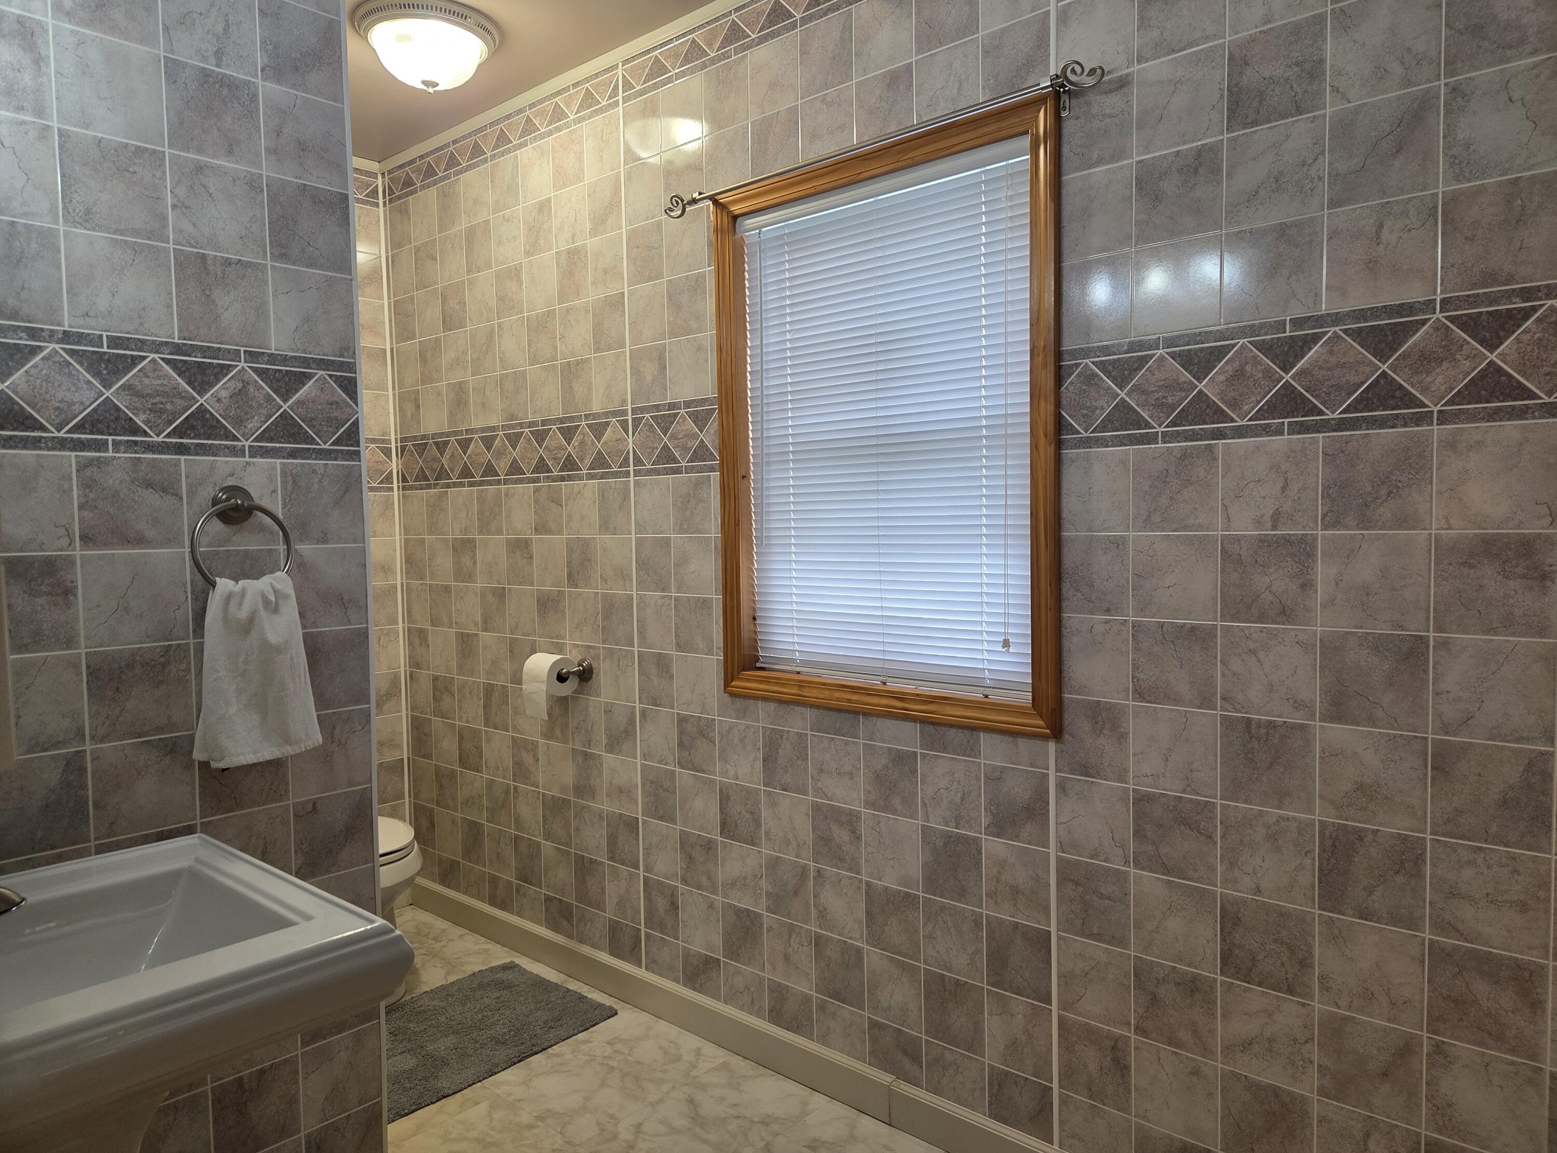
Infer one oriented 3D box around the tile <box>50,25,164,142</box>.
[{"bbox_3d":[-1.049,-0.764,1.623,0.010,0.150,0.150,1,4,43],"label":"tile"}]

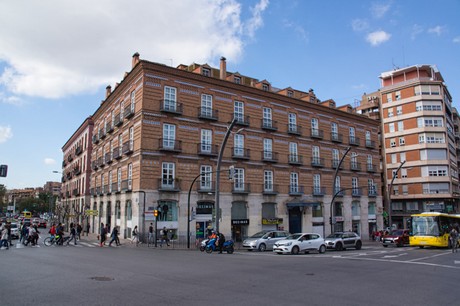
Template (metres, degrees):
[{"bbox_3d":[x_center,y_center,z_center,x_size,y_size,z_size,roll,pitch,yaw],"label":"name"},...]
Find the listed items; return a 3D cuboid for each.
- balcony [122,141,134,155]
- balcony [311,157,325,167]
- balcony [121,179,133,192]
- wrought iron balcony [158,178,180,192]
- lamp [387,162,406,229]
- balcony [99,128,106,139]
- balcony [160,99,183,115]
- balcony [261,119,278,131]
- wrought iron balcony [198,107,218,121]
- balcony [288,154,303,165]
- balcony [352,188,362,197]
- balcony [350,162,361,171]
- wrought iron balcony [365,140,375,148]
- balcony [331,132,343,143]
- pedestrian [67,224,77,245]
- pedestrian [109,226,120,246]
[{"bbox_3d":[-10.032,-0.455,34.204,0.500,1.150,2.200,5,-10,-31],"label":"balcony"},{"bbox_3d":[11.626,1.318,45.789,2.200,1.150,0.500,6,-11,-36],"label":"balcony"},{"bbox_3d":[-11.075,3.647,37.111,0.598,1.248,1.950,5,-10,-30],"label":"balcony"},{"bbox_3d":[-5.745,3.130,32.849,2.226,1.155,0.546,6,-11,-35],"label":"wrought iron balcony"},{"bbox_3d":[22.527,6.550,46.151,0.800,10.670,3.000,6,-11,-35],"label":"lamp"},{"bbox_3d":[-17.081,-2.462,46.273,0.536,1.190,2.243,6,-11,-31],"label":"balcony"},{"bbox_3d":[-5.759,-4.404,34.045,2.226,1.144,0.546,6,-11,-35],"label":"balcony"},{"bbox_3d":[4.802,-3.240,41.497,2.226,1.144,0.546,6,-11,-35],"label":"balcony"},{"bbox_3d":[-2.467,-4.322,39.032,2.155,1.248,0.598,6,-11,-36],"label":"wrought iron balcony"},{"bbox_3d":[8.138,0.925,43.220,2.200,1.150,0.500,6,-11,-36],"label":"balcony"},{"bbox_3d":[19.774,6.252,53.853,2.155,1.248,0.598,6,-11,-36],"label":"balcony"},{"bbox_3d":[19.237,2.098,52.548,2.200,1.200,0.500,6,-11,-36],"label":"balcony"},{"bbox_3d":[22.093,-1.241,54.066,2.200,1.150,0.500,6,-11,-36],"label":"wrought iron balcony"},{"bbox_3d":[15.287,-2.168,49.506,2.243,1.190,0.536,7,-12,-35],"label":"balcony"},{"bbox_3d":[-12.354,6.337,26.900,0.700,1.680,0.500,3,-9,-17],"label":"pedestrian"},{"bbox_3d":[-9.320,6.721,28.012,0.720,1.640,0.480,2,-9,-12],"label":"pedestrian"}]

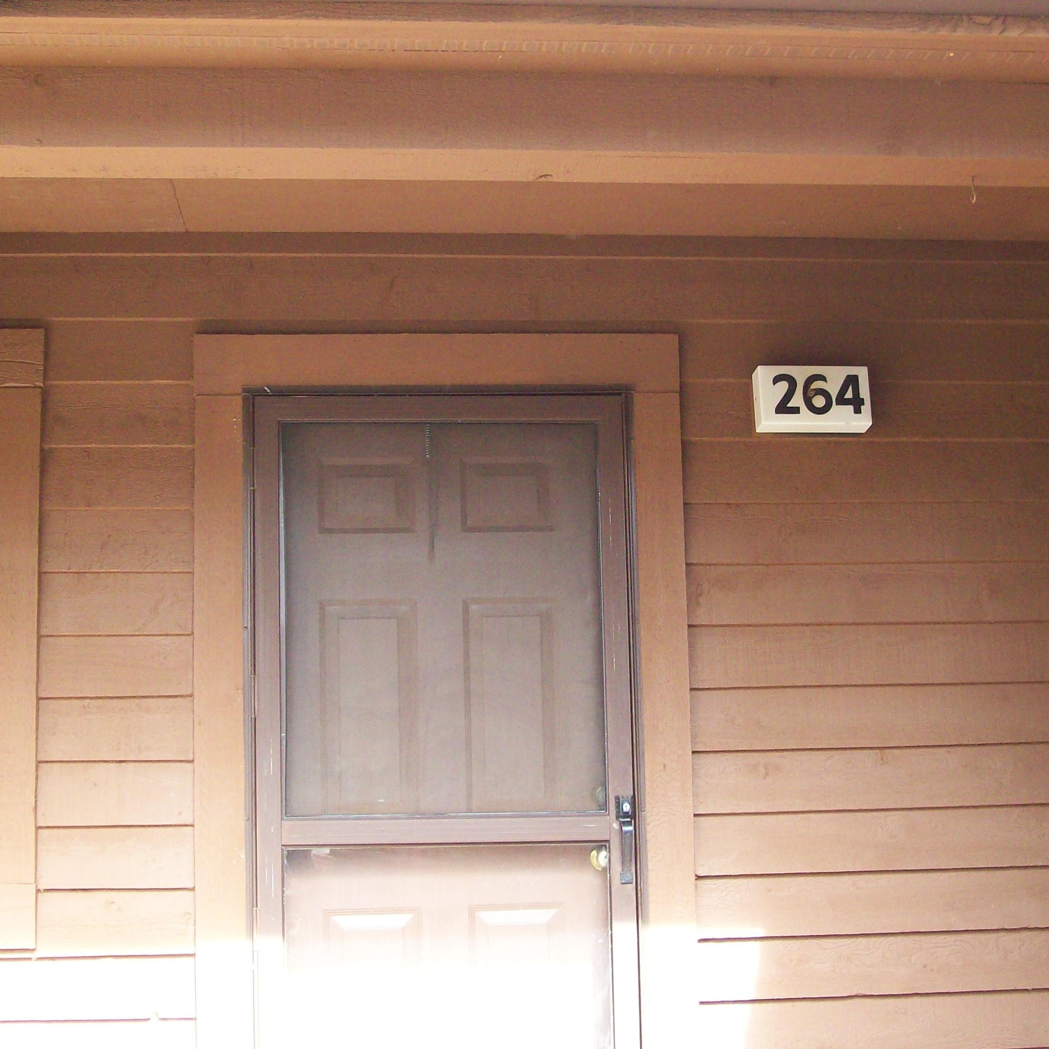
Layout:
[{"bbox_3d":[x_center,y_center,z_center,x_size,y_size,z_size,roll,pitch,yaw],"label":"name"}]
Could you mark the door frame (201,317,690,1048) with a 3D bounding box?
[{"bbox_3d":[-0.187,0.642,4.316,1.166,2.202,0.130,0,-7,-6],"label":"door frame"}]

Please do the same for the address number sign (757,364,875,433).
[{"bbox_3d":[0.701,-0.305,4.435,0.268,0.141,0.075,0,-12,-6],"label":"address number sign"}]

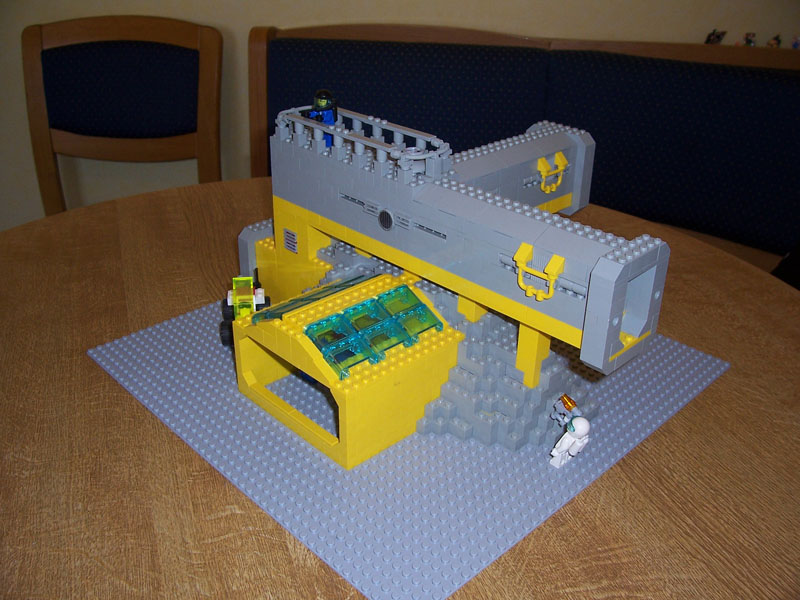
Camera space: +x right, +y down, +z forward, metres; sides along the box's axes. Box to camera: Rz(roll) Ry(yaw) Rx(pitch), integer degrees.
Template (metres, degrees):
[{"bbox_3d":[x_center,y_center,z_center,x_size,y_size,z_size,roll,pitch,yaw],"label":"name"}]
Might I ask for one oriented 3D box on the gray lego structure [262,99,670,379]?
[{"bbox_3d":[0.086,-0.087,0.618,0.226,0.100,0.330,-24,37,-38],"label":"gray lego structure"}]

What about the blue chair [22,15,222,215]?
[{"bbox_3d":[-0.602,-0.083,1.550,0.450,0.875,0.520,4,28,6],"label":"blue chair"}]

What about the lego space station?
[{"bbox_3d":[0.032,-0.043,0.625,0.322,0.187,0.385,-24,37,-38],"label":"lego space station"}]

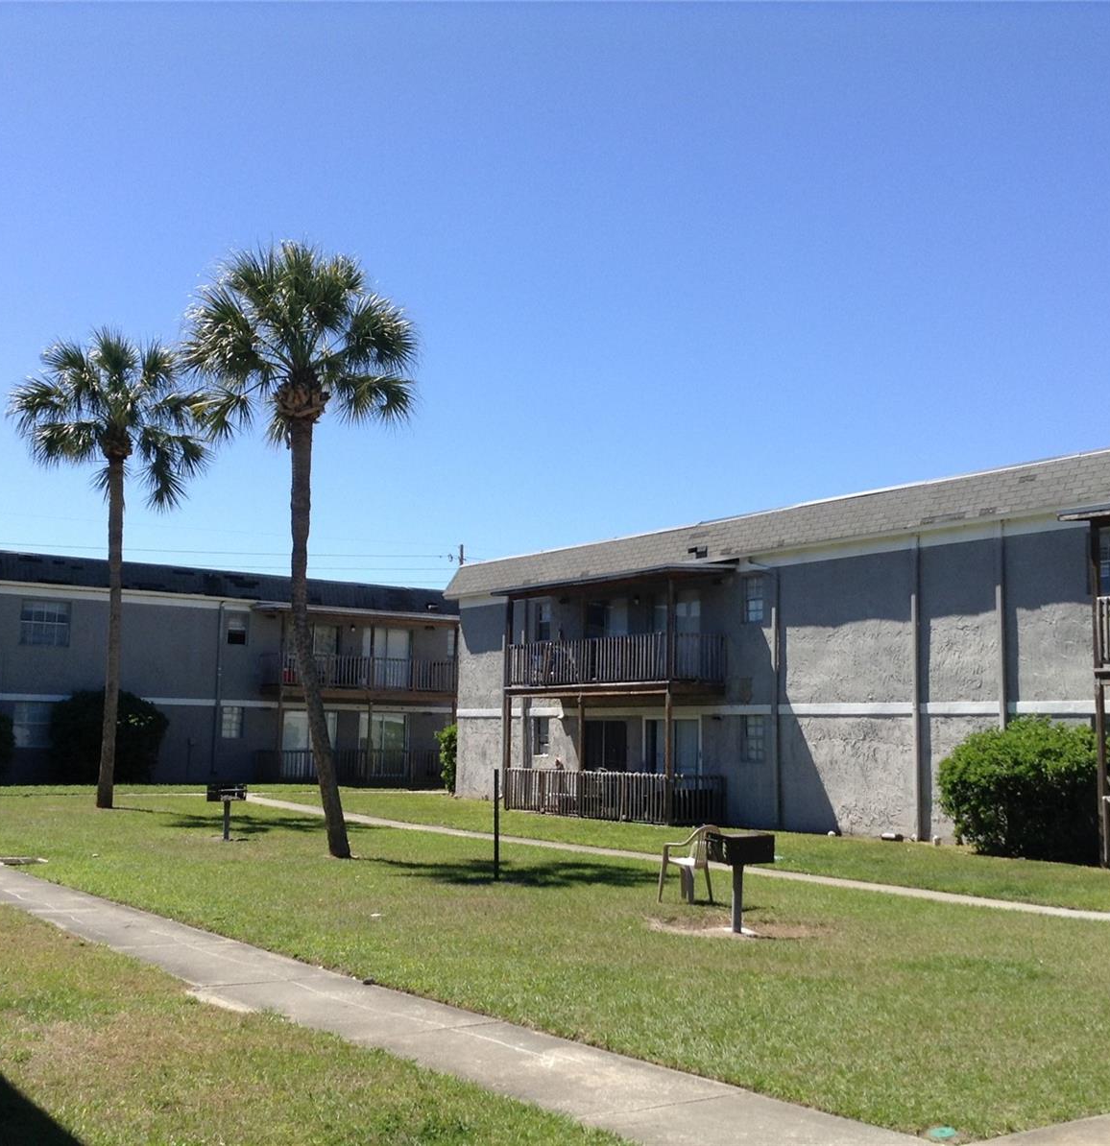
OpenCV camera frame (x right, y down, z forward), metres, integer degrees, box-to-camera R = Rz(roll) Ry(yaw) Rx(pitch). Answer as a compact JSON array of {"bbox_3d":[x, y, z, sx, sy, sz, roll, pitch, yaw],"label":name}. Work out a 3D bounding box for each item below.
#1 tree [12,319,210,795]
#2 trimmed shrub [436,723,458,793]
[{"bbox_3d":[-9.402,-0.167,30.332,4.000,9.950,3.900,3,-7,-17],"label":"tree"},{"bbox_3d":[-2.441,4.845,38.122,1.300,1.850,1.300,1,-6,-4],"label":"trimmed shrub"}]

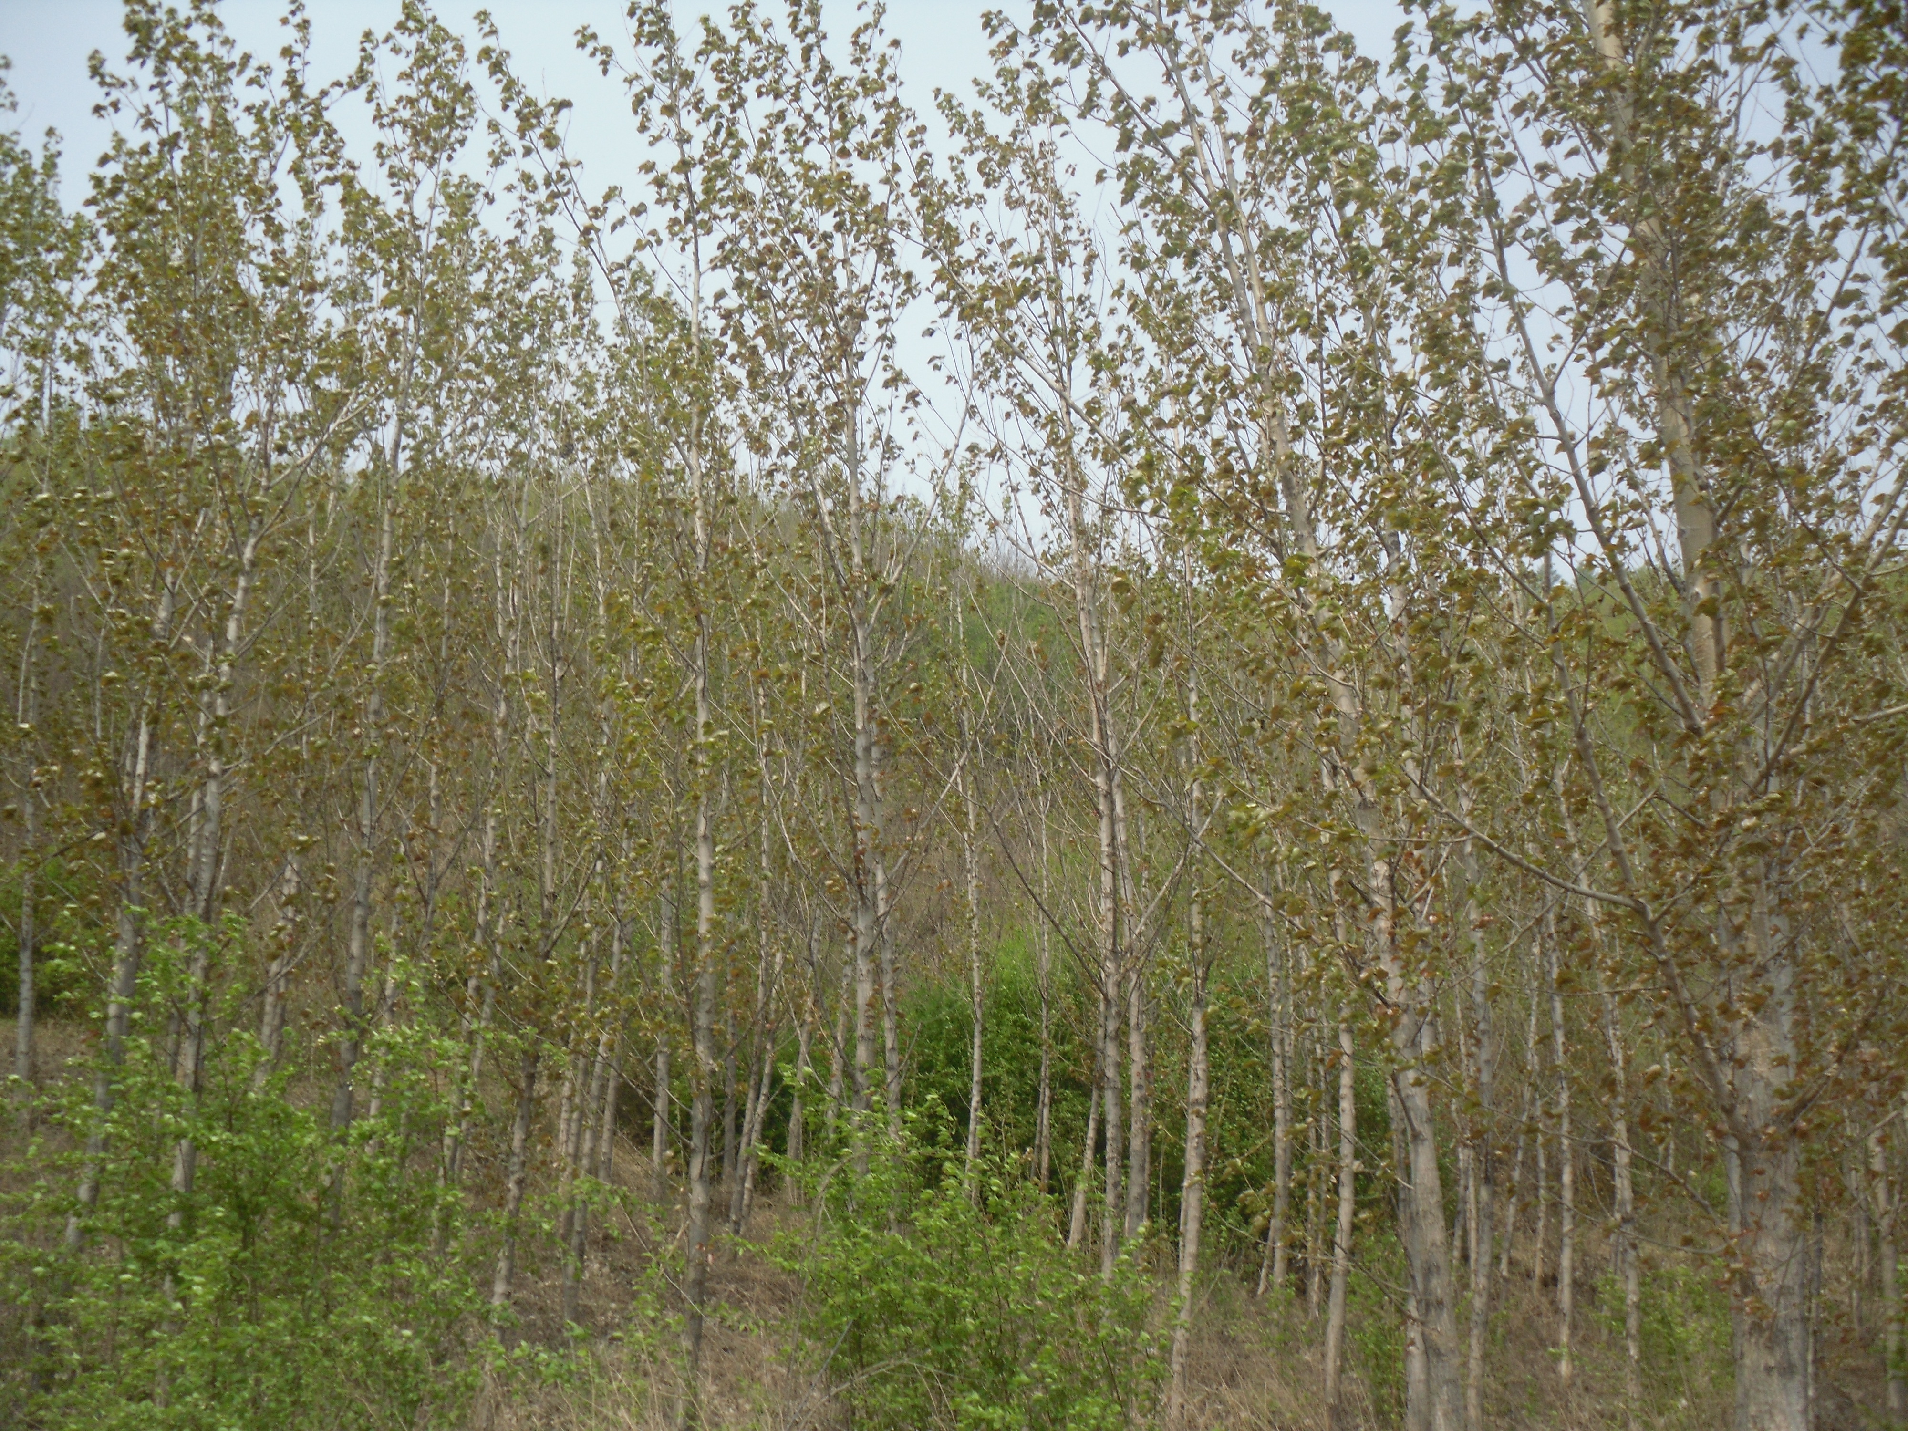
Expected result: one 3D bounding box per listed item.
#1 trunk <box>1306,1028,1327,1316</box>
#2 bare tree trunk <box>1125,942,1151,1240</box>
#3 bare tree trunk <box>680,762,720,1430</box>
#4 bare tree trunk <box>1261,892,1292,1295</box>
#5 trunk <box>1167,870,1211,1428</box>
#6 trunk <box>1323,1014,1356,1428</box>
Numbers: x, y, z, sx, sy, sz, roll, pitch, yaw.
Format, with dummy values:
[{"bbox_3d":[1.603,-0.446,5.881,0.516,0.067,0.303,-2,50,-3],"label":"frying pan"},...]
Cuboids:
[{"bbox_3d":[2.774,3.526,14.806,0.092,2.072,0.092,-1,-12,10],"label":"trunk"},{"bbox_3d":[1.423,2.908,15.026,0.139,2.270,0.139,1,-12,6],"label":"bare tree trunk"},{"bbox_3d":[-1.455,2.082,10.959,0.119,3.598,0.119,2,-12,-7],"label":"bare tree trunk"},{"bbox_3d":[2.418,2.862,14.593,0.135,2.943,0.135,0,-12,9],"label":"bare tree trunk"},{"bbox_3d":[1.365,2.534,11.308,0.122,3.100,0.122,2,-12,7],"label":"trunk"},{"bbox_3d":[2.248,2.922,11.231,0.104,2.327,0.104,2,-12,12],"label":"trunk"}]

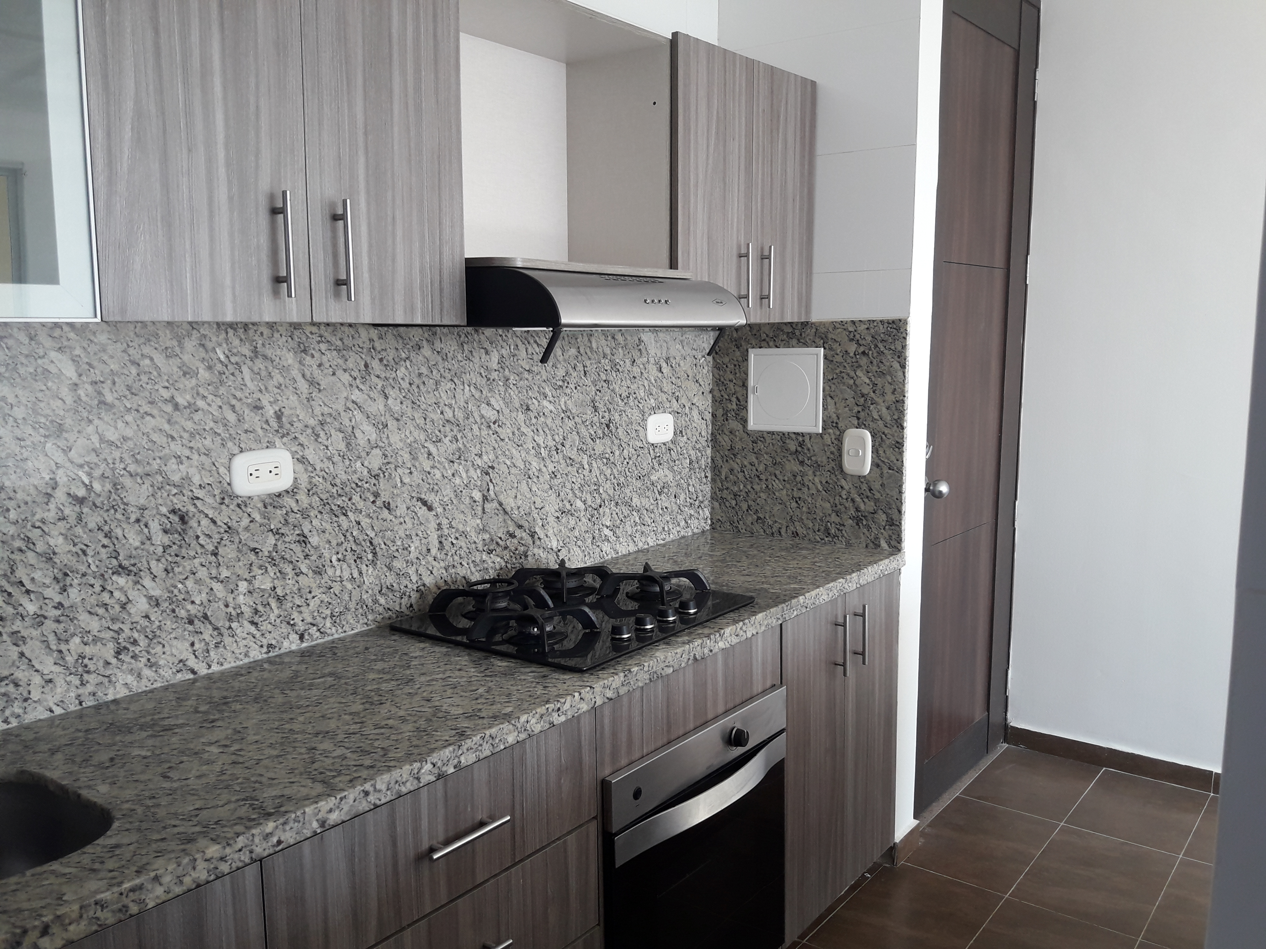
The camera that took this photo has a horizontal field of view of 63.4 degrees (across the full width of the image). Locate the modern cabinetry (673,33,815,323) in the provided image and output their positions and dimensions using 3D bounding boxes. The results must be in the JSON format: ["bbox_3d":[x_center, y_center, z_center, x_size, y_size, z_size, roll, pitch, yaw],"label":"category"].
[{"bbox_3d":[0.170,-0.695,2.581,0.332,0.609,0.632,6,10,37],"label":"modern cabinetry"}]

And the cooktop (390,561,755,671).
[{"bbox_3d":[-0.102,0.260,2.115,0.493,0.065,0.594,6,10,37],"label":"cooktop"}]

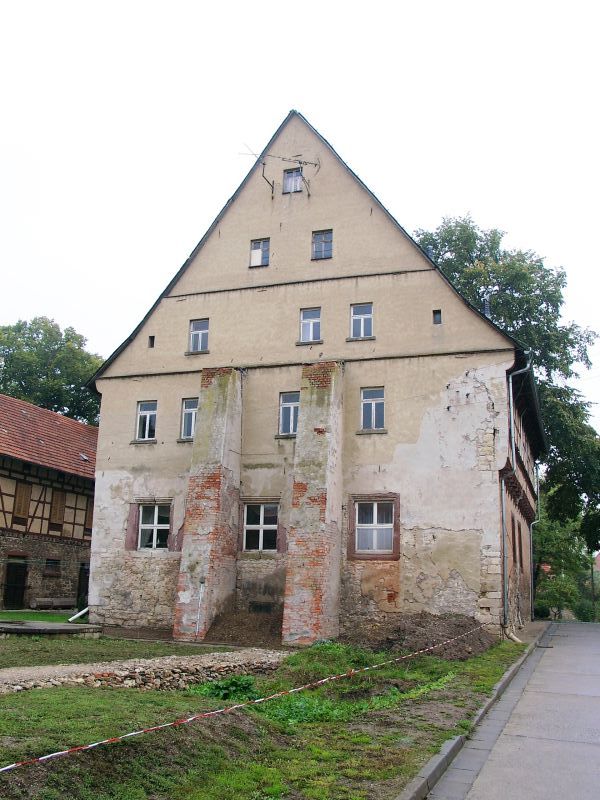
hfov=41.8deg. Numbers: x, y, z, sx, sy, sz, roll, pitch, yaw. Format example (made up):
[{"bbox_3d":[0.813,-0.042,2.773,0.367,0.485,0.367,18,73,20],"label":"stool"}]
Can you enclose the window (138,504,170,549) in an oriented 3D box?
[{"bbox_3d":[-4.885,4.267,26.403,1.180,1.460,0.150,-3,-11,19],"label":"window"}]

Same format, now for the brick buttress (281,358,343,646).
[{"bbox_3d":[0.433,2.884,23.539,1.120,8.400,2.000,-3,-11,19],"label":"brick buttress"}]

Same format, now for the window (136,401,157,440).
[{"bbox_3d":[-5.282,0.746,27.201,0.760,1.350,0.150,-3,-11,19],"label":"window"}]

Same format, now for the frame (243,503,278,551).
[{"bbox_3d":[-1.254,4.075,25.124,1.180,1.490,0.150,-3,-11,19],"label":"frame"}]

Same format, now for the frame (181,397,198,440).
[{"bbox_3d":[-3.623,0.668,26.615,0.750,1.370,0.150,-3,-11,19],"label":"frame"}]

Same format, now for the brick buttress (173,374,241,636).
[{"bbox_3d":[-2.825,3.028,24.583,1.070,8.350,2.200,-3,-11,19],"label":"brick buttress"}]

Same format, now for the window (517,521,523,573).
[{"bbox_3d":[8.312,5.534,29.646,0.180,1.900,1.350,-3,-11,19],"label":"window"}]

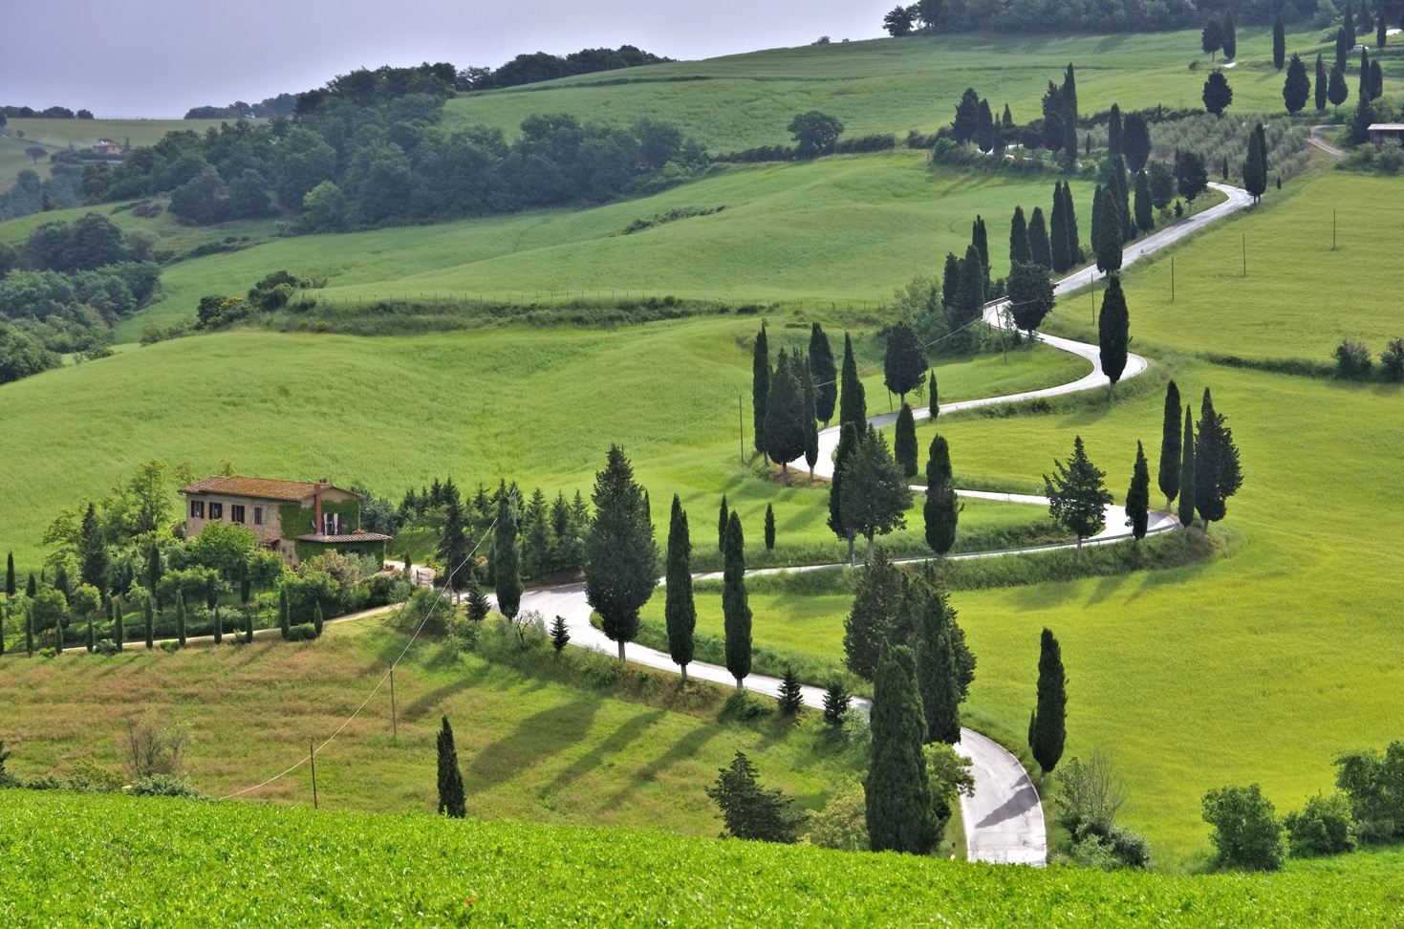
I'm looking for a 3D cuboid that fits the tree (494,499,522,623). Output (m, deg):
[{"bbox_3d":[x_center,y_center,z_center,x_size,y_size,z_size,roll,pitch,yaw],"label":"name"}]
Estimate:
[{"bbox_3d":[-17.055,8.250,332.000,2.360,10.900,2.360,0,4,0],"label":"tree"}]

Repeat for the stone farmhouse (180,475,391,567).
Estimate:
[{"bbox_3d":[-39.800,5.260,360.000,7.800,8.000,22.500,-4,6,-43],"label":"stone farmhouse"}]

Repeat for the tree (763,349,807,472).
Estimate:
[{"bbox_3d":[8.880,-5.610,402.000,4.790,13.320,4.410,0,4,0],"label":"tree"}]

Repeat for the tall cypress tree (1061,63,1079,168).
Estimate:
[{"bbox_3d":[71.560,-67.822,735.000,3.630,20.720,3.630,0,4,0],"label":"tall cypress tree"}]

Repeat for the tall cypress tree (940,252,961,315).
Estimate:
[{"bbox_3d":[35.160,-25.250,533.000,2.940,9.600,2.940,0,4,0],"label":"tall cypress tree"}]

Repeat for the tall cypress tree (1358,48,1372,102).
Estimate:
[{"bbox_3d":[129.240,-75.510,735.000,2.720,11.350,2.670,0,4,0],"label":"tall cypress tree"}]

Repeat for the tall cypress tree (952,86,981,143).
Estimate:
[{"bbox_3d":[45.780,-60.340,655.000,4.850,10.680,4.750,0,4,0],"label":"tall cypress tree"}]

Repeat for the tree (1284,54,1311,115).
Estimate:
[{"bbox_3d":[141.240,-90.130,895.000,6.500,14.830,6.500,0,4,0],"label":"tree"}]

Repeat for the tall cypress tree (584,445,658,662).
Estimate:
[{"bbox_3d":[-6.520,7.220,303.000,5.780,17.470,5.660,0,4,0],"label":"tall cypress tree"}]

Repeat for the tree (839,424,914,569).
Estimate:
[{"bbox_3d":[16.270,3.010,351.000,6.940,12.960,6.940,0,4,0],"label":"tree"}]

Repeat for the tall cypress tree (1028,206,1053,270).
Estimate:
[{"bbox_3d":[54.960,-36.280,612.000,4.090,11.030,4.090,0,4,0],"label":"tall cypress tree"}]

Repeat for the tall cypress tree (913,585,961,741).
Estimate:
[{"bbox_3d":[17.580,15.200,282.000,3.530,12.540,3.530,0,4,0],"label":"tall cypress tree"}]

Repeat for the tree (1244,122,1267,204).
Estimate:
[{"bbox_3d":[99.704,-54.348,680.000,3.950,14.620,3.950,0,4,0],"label":"tree"}]

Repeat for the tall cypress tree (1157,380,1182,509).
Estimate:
[{"bbox_3d":[43.510,-1.730,351.000,2.200,12.270,2.150,0,4,0],"label":"tall cypress tree"}]

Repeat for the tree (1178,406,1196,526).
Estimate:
[{"bbox_3d":[46.370,0.470,361.000,1.780,12.280,1.780,0,4,0],"label":"tree"}]

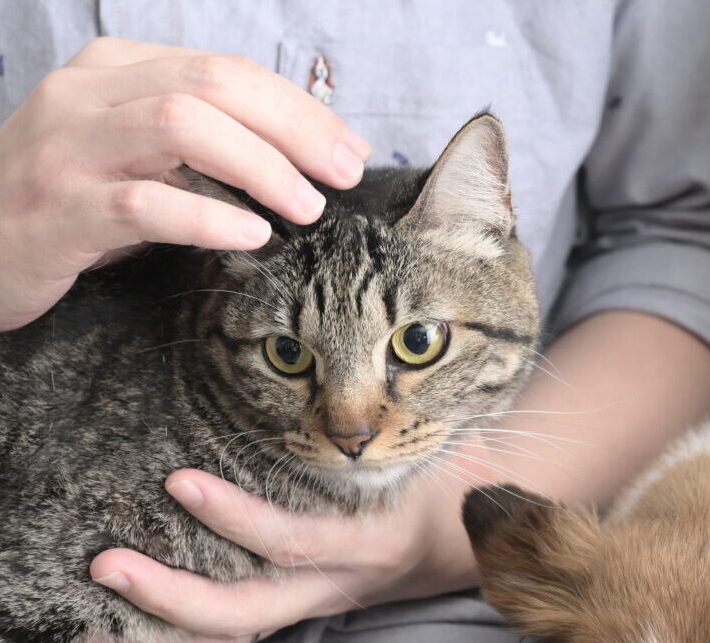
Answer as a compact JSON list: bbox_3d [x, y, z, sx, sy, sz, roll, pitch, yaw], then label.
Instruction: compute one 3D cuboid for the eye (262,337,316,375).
[{"bbox_3d":[-0.021,0.011,0.595,0.017,0.013,0.009,7,8,11],"label":"eye"}]

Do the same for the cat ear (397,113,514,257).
[{"bbox_3d":[0.034,-0.045,0.622,0.037,0.047,0.026,6,5,-8],"label":"cat ear"}]

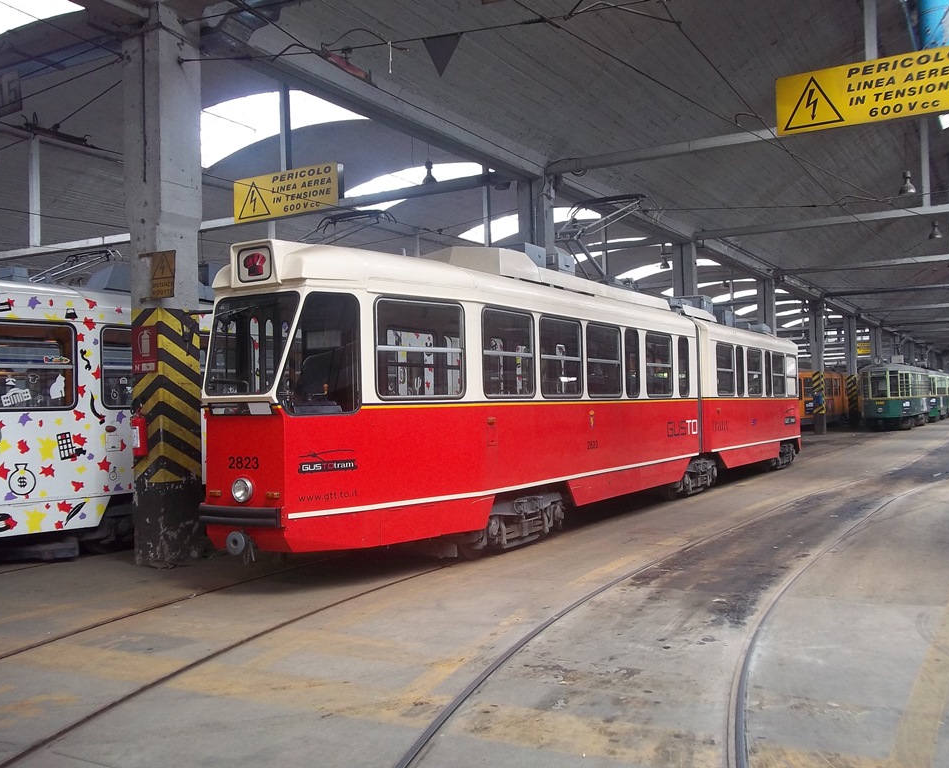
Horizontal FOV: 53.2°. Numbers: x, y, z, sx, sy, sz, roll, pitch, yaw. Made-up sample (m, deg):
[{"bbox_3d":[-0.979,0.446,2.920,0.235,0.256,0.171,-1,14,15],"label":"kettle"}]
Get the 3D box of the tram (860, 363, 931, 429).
[{"bbox_3d":[21.368,0.605,47.654,2.300,3.150,13.000,-2,-1,31],"label":"tram"}]

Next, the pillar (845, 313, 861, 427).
[{"bbox_3d":[19.552,-0.655,48.968,0.543,5.806,0.562,-2,-1,31],"label":"pillar"}]

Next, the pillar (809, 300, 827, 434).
[{"bbox_3d":[14.975,-0.724,41.222,0.543,5.806,0.562,-2,-1,31],"label":"pillar"}]

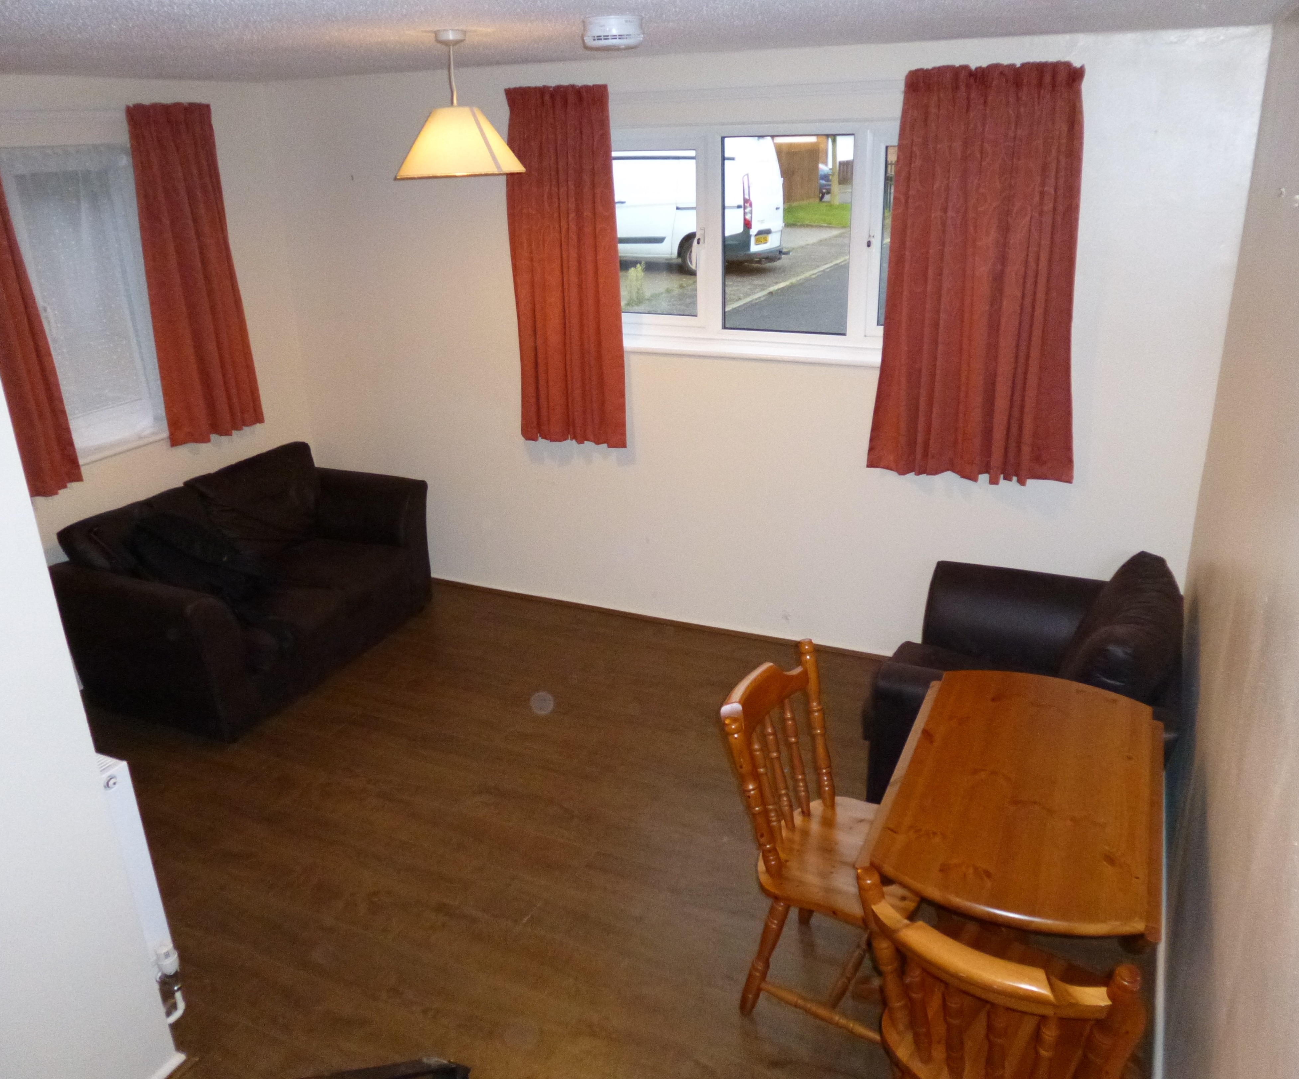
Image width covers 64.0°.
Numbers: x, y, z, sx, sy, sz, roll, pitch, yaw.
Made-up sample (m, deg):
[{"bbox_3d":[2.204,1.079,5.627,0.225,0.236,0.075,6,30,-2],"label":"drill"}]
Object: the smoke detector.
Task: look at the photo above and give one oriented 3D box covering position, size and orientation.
[{"bbox_3d":[-0.091,-1.280,2.627,0.147,0.065,0.147,-1,21,0],"label":"smoke detector"}]

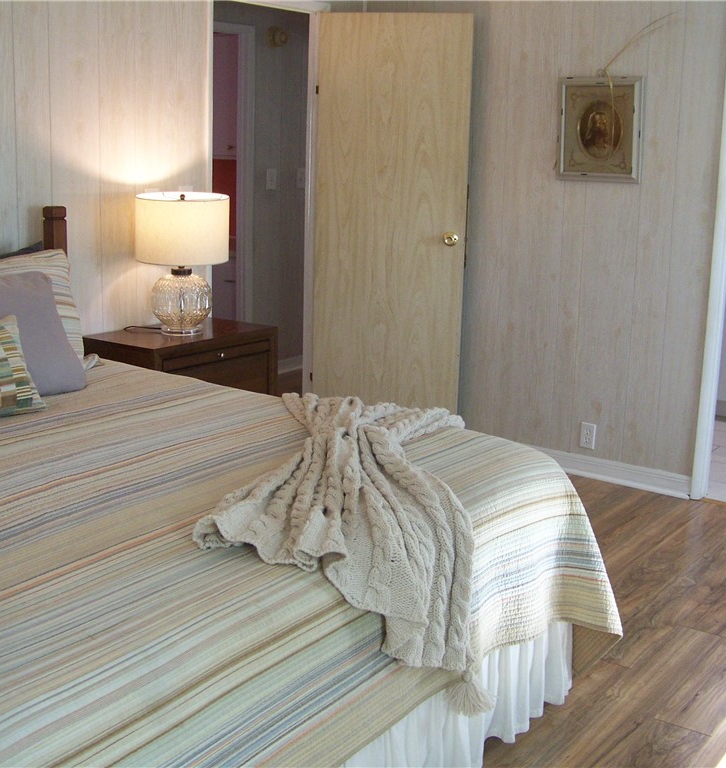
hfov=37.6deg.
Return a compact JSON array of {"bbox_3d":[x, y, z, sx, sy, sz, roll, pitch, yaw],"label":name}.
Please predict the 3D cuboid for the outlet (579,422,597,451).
[{"bbox_3d":[1.011,0.234,4.787,0.070,0.114,0.007,10,15,34],"label":"outlet"}]

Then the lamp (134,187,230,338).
[{"bbox_3d":[-0.694,-0.457,4.064,0.355,0.525,0.355,1,13,0],"label":"lamp"}]

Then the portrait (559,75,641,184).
[{"bbox_3d":[1.001,-1.075,4.511,0.375,0.429,0.035,10,15,34],"label":"portrait"}]

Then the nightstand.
[{"bbox_3d":[-0.696,0.153,4.188,0.370,0.715,0.660,10,15,34],"label":"nightstand"}]

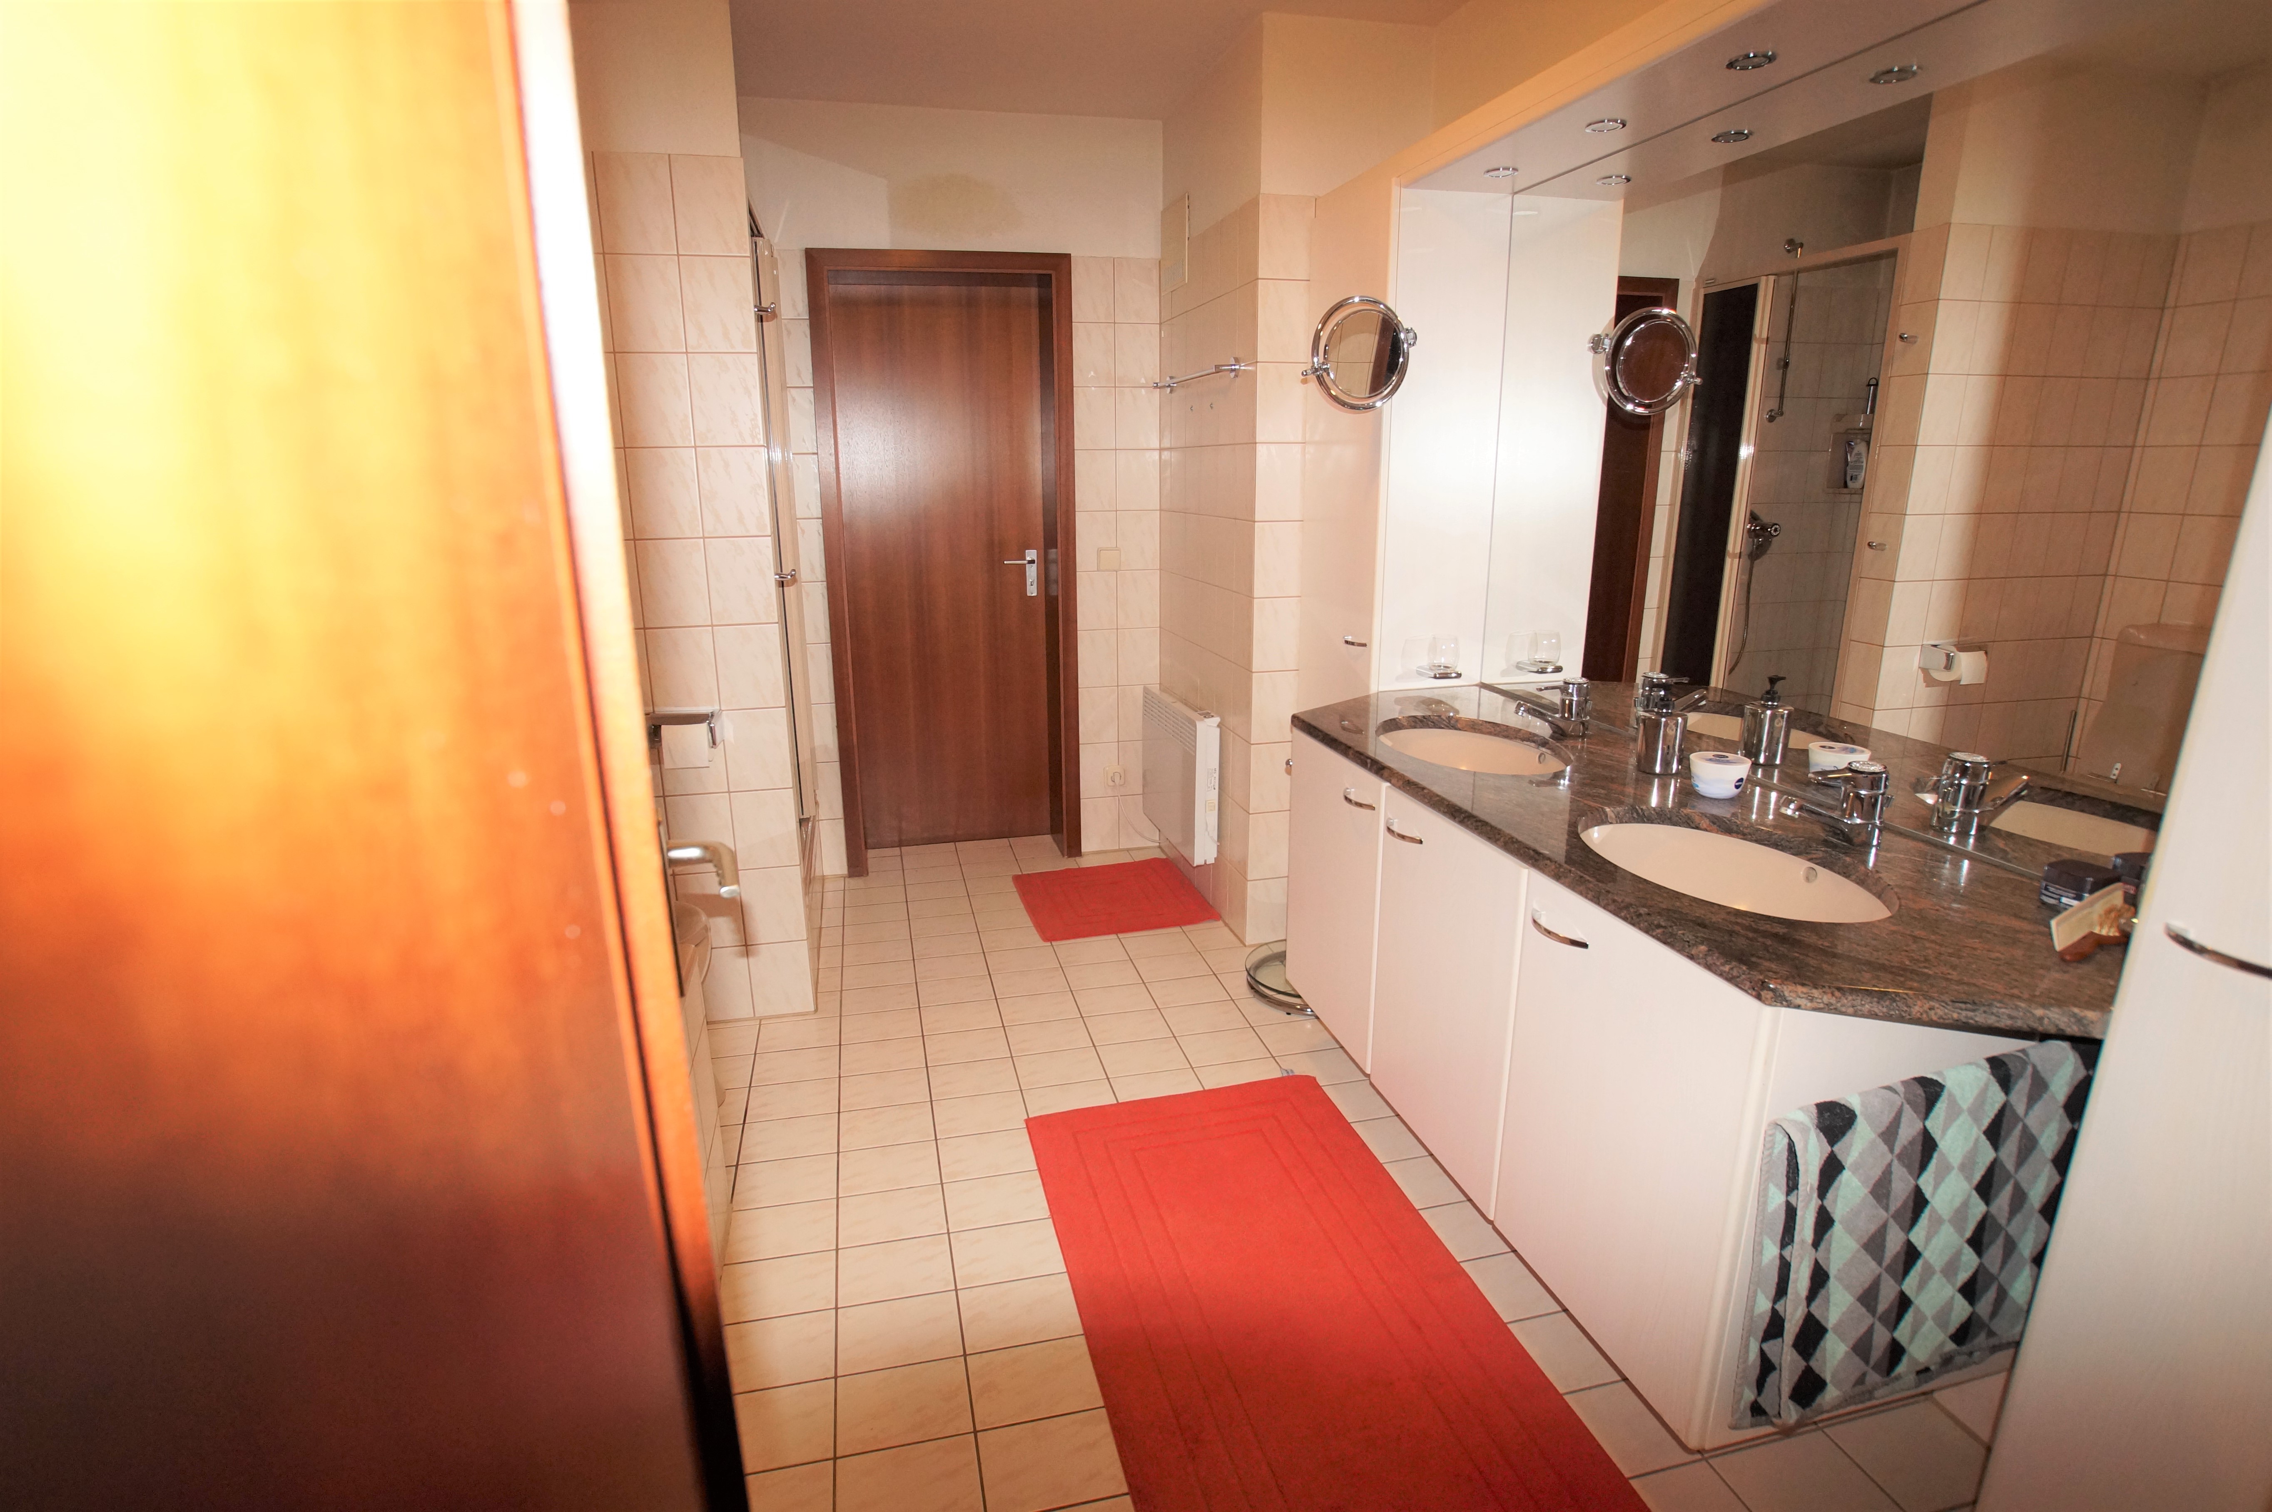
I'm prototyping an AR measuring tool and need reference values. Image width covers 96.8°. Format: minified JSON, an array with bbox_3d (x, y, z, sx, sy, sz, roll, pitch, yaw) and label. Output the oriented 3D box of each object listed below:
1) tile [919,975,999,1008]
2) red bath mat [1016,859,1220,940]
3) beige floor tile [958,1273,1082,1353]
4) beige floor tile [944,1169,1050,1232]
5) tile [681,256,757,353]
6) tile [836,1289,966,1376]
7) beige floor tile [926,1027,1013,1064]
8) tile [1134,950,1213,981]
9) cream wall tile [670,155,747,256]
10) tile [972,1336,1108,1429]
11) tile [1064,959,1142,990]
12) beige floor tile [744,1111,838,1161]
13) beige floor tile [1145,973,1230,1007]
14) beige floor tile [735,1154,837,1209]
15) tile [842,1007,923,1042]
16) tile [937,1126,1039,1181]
[{"bbox_3d":[-0.494,0.656,2.783,0.200,0.010,0.147,-3,15,-15],"label":"tile"},{"bbox_3d":[-0.078,0.467,3.323,0.560,0.015,0.536,-5,17,-15],"label":"red bath mat"},{"bbox_3d":[-0.195,0.944,1.707,0.199,0.010,0.137,-4,16,-13],"label":"beige floor tile"},{"bbox_3d":[-0.269,0.870,1.968,0.199,0.010,0.138,-4,16,-13],"label":"beige floor tile"},{"bbox_3d":[-0.920,-0.995,2.231,0.150,0.200,0.010,-3,15,-14],"label":"tile"},{"bbox_3d":[-0.393,0.957,1.671,0.198,0.010,0.137,-4,16,-12],"label":"tile"},{"bbox_3d":[-0.417,0.727,2.505,0.200,0.010,0.147,-3,15,-15],"label":"beige floor tile"},{"bbox_3d":[0.106,0.623,2.927,0.200,0.010,0.147,-3,15,-15],"label":"tile"},{"bbox_3d":[-0.917,-1.186,2.184,0.150,0.200,0.010,-3,15,-14],"label":"cream wall tile"},{"bbox_3d":[-0.156,0.968,1.557,0.200,0.010,0.147,-3,15,-15],"label":"tile"},{"bbox_3d":[-0.096,0.620,2.835,0.200,0.010,0.139,-4,16,-13],"label":"tile"},{"bbox_3d":[-0.739,0.822,2.159,0.198,0.010,0.138,-4,16,-12],"label":"beige floor tile"},{"bbox_3d":[0.140,0.643,2.742,0.200,0.010,0.139,-4,16,-13],"label":"beige floor tile"},{"bbox_3d":[-0.692,0.851,2.006,0.200,0.010,0.147,-3,15,-15],"label":"beige floor tile"},{"bbox_3d":[-0.651,0.696,2.587,0.200,0.010,0.148,-3,15,-14],"label":"tile"},{"bbox_3d":[-0.304,0.831,2.094,0.200,0.010,0.147,-3,15,-15],"label":"tile"}]

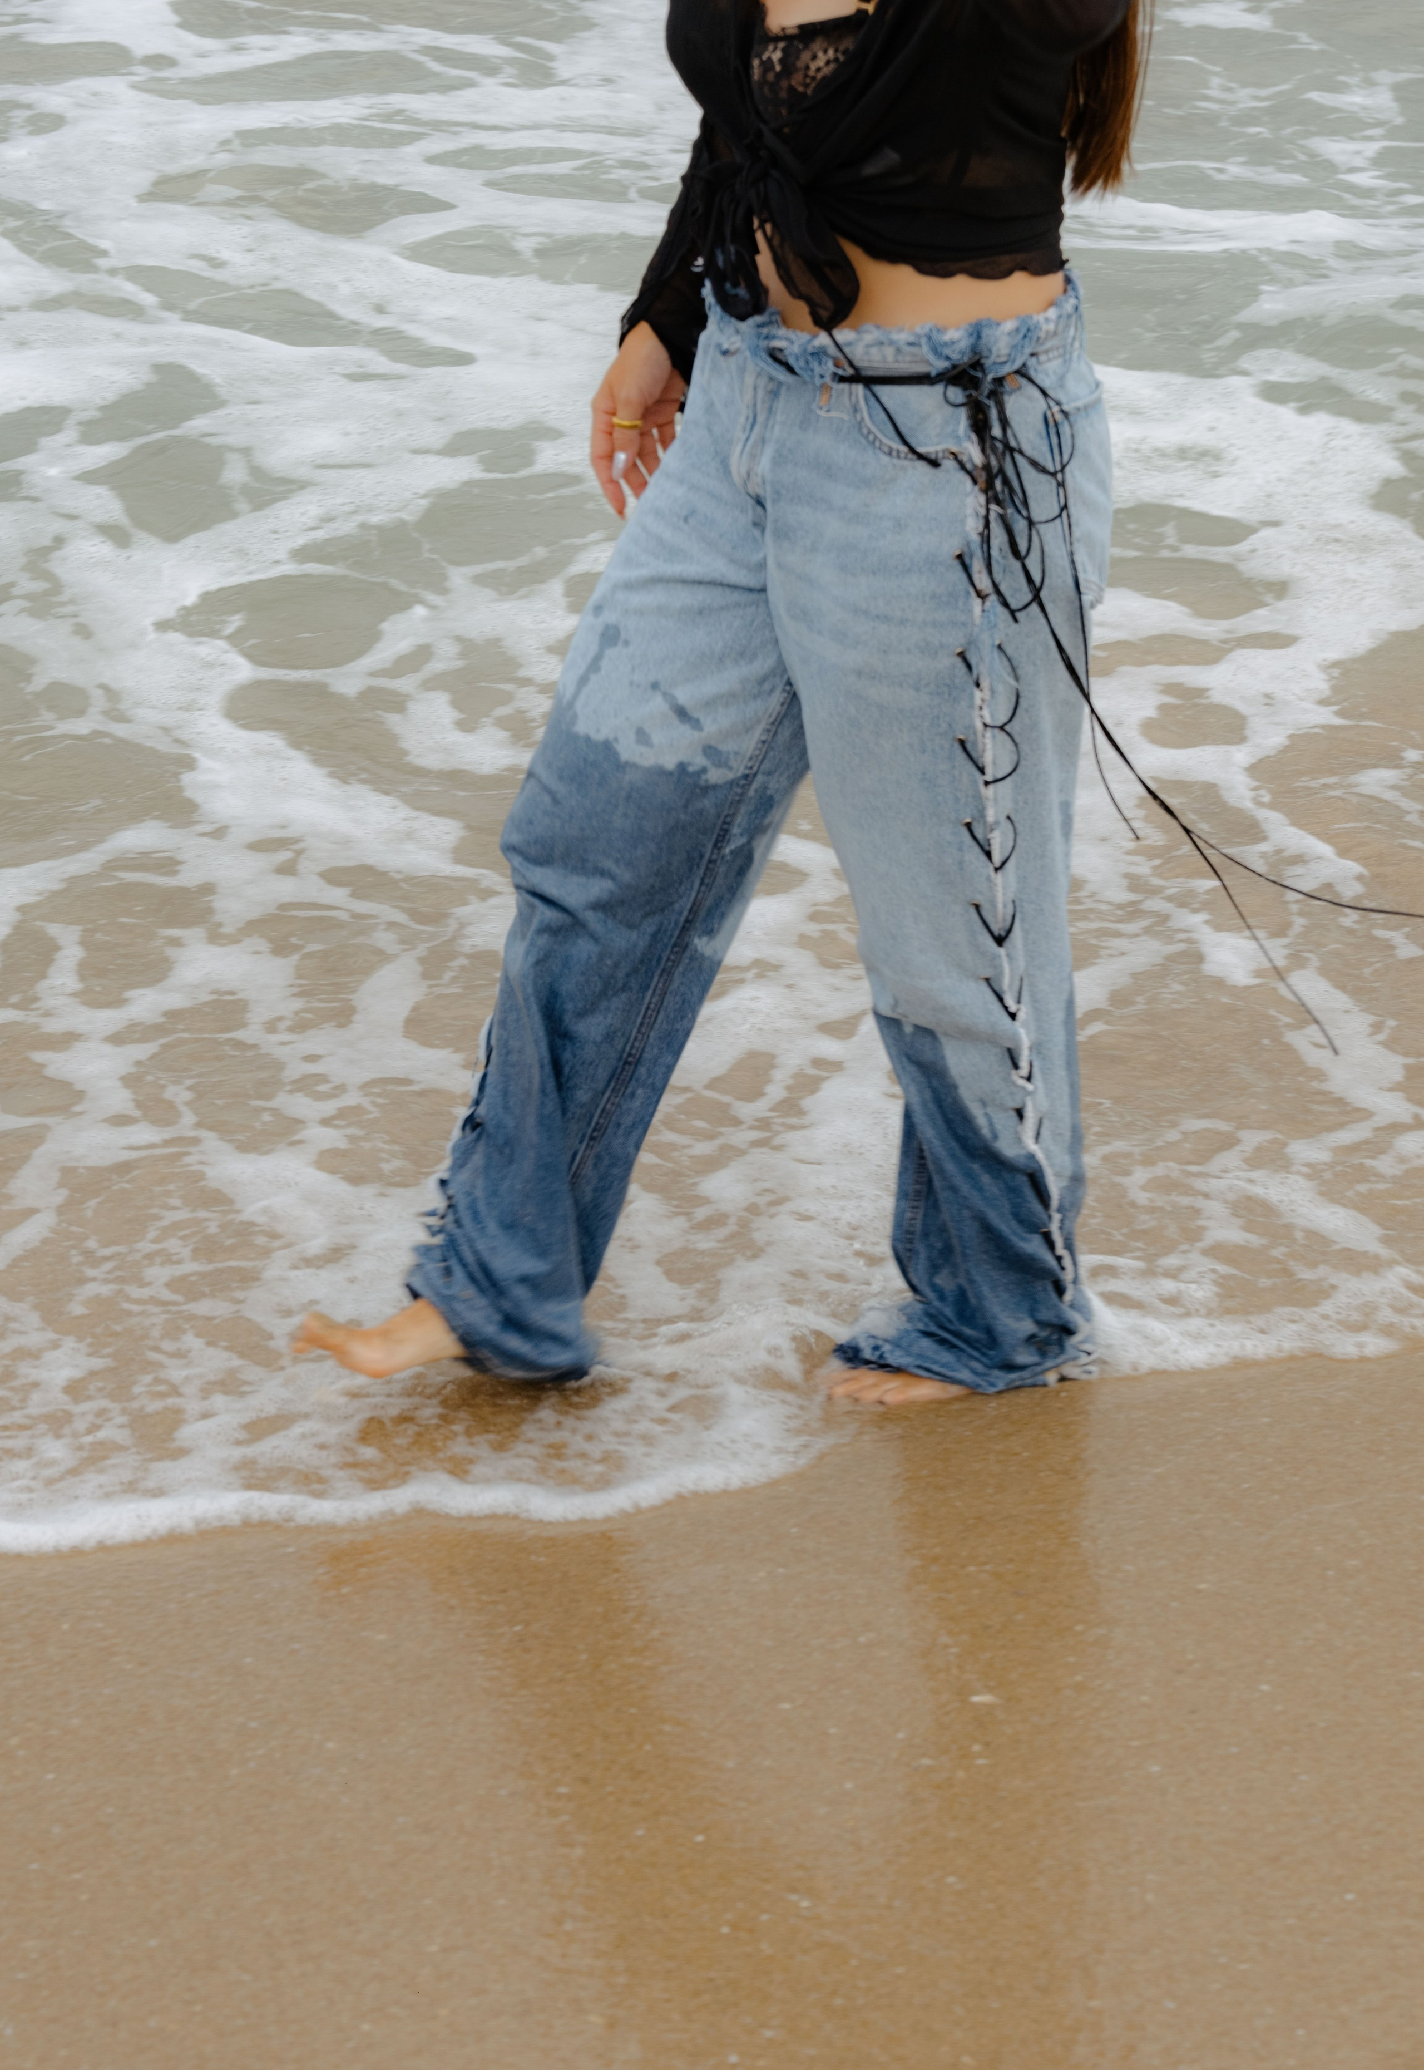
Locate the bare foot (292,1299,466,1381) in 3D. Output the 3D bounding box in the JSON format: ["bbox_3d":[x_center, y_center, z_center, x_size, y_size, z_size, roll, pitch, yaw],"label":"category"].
[{"bbox_3d":[-0.268,0.271,3.922,0.230,0.090,0.090,-7,20,-17],"label":"bare foot"}]

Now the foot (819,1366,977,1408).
[{"bbox_3d":[0.214,0.284,3.926,0.235,0.085,0.090,-5,20,-13],"label":"foot"}]

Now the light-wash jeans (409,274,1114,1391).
[{"bbox_3d":[0.043,-0.163,3.804,0.600,0.980,0.430,-9,21,-24],"label":"light-wash jeans"}]

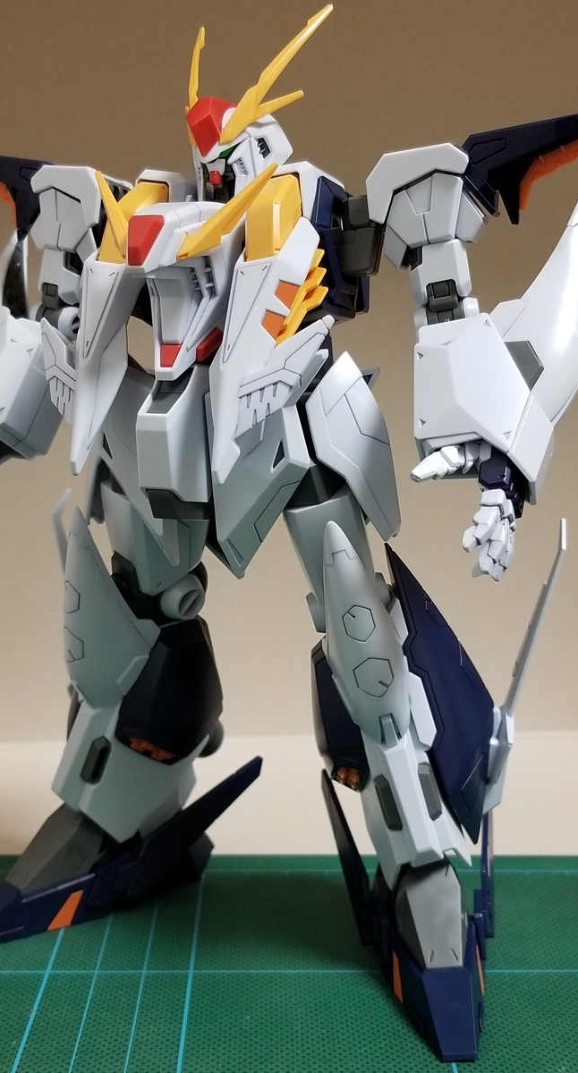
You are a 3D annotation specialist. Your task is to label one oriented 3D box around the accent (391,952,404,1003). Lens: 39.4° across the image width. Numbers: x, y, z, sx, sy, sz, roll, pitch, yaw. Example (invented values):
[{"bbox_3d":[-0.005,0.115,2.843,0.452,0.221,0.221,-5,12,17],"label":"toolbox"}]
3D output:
[{"bbox_3d":[0.022,0.089,0.163,0.001,0.008,0.006,-6,17,-23],"label":"accent"}]

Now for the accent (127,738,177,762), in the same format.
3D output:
[{"bbox_3d":[-0.029,0.045,0.171,0.009,0.005,0.005,-3,16,-16],"label":"accent"}]

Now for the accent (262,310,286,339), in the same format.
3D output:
[{"bbox_3d":[-0.002,-0.031,0.117,0.002,0.004,0.005,14,20,39],"label":"accent"}]

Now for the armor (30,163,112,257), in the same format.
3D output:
[{"bbox_3d":[-0.038,-0.060,0.149,0.015,0.017,0.013,7,16,20],"label":"armor"}]

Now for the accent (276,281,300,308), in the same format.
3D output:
[{"bbox_3d":[0.000,-0.035,0.118,0.002,0.004,0.005,14,20,39],"label":"accent"}]

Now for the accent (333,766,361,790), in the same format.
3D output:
[{"bbox_3d":[0.012,0.050,0.167,0.005,0.004,0.006,4,16,10],"label":"accent"}]

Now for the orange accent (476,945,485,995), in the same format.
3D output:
[{"bbox_3d":[0.039,0.088,0.164,0.001,0.008,0.006,7,16,20],"label":"orange accent"}]

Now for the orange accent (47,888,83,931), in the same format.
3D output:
[{"bbox_3d":[-0.049,0.083,0.178,0.008,0.008,0.002,-4,16,-19],"label":"orange accent"}]

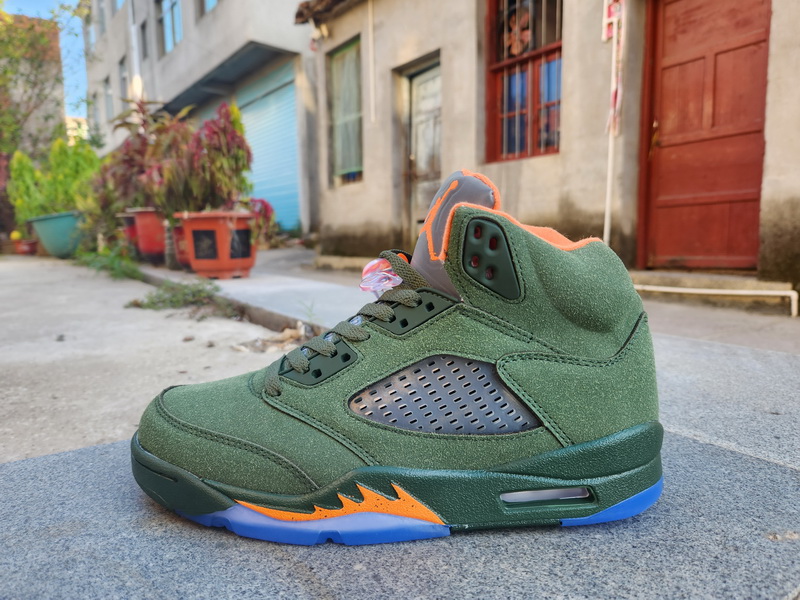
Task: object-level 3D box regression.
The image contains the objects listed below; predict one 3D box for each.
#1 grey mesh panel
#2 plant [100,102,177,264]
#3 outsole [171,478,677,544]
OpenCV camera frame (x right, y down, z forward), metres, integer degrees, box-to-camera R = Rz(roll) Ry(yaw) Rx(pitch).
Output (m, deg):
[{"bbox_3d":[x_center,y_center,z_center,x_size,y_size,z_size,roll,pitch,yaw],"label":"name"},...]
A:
[{"bbox_3d":[0.024,0.051,0.283,0.101,0.043,0.011,0,-10,0],"label":"grey mesh panel"},{"bbox_3d":[-2.214,-0.986,4.500,0.660,1.330,0.600,-3,6,-26],"label":"plant"},{"bbox_3d":[0.008,0.103,0.316,0.288,0.028,0.106,-1,5,-2],"label":"outsole"}]

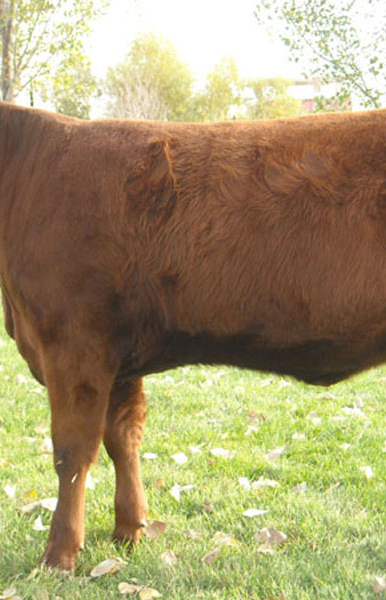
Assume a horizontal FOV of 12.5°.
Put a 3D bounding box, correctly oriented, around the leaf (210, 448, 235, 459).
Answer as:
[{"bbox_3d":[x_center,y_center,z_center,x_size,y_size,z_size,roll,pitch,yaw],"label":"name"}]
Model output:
[{"bbox_3d":[0.107,0.557,6.369,0.094,0.028,0.061,-1,3,0],"label":"leaf"}]

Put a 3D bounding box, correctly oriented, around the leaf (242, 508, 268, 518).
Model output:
[{"bbox_3d":[0.179,0.622,5.120,0.076,0.021,0.045,-1,3,0],"label":"leaf"}]

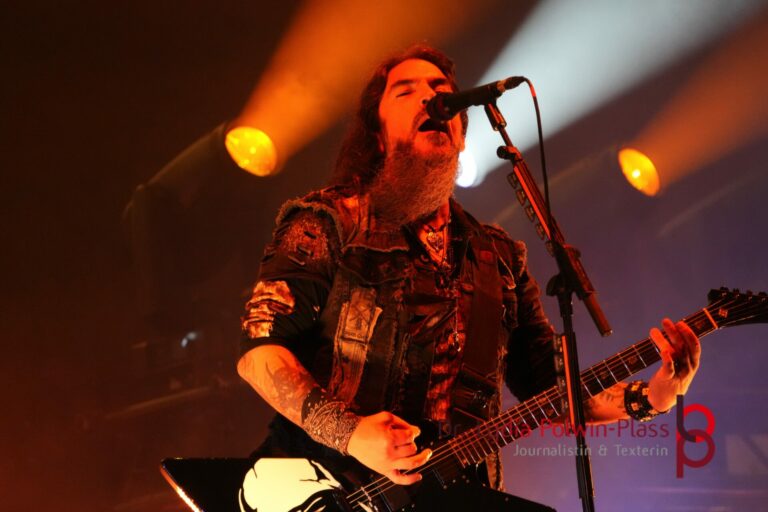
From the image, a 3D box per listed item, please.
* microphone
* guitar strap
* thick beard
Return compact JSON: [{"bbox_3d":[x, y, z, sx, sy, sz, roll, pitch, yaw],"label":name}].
[{"bbox_3d":[0.155,-0.265,9.620,0.195,0.050,0.050,-19,-17,35],"label":"microphone"},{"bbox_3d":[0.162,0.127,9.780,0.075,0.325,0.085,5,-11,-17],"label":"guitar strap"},{"bbox_3d":[0.049,-0.124,9.750,0.125,0.145,0.110,1,-13,-23],"label":"thick beard"}]

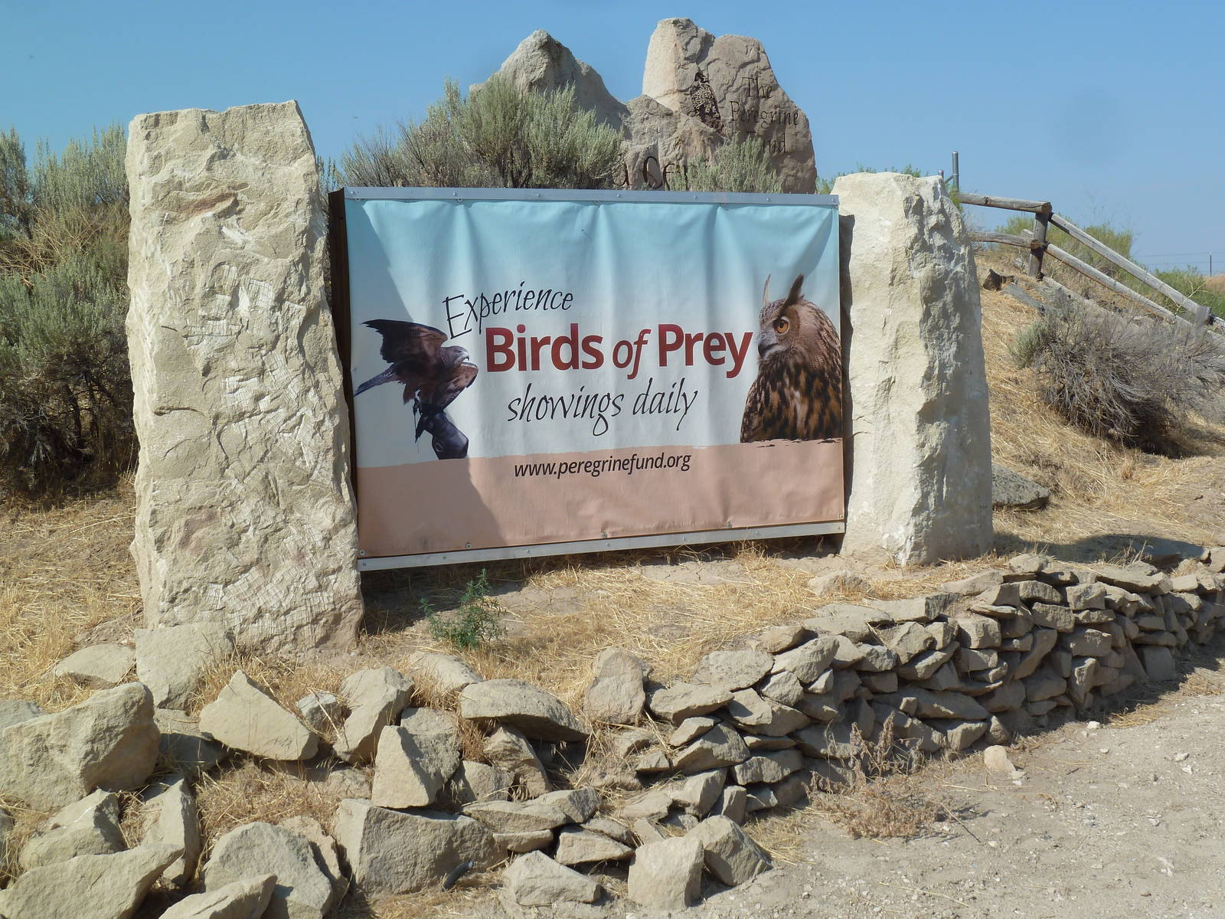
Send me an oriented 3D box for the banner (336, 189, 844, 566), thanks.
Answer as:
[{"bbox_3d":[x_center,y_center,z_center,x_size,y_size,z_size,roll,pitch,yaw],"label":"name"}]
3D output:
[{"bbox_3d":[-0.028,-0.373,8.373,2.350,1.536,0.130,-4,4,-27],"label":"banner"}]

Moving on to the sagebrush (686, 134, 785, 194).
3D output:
[{"bbox_3d":[0.846,-1.909,13.500,0.700,0.680,0.650,-1,4,0],"label":"sagebrush"}]

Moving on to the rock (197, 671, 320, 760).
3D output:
[{"bbox_3d":[-1.155,0.837,6.350,0.370,0.240,0.270,-3,4,-15],"label":"rock"}]

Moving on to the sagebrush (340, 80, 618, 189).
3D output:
[{"bbox_3d":[-0.899,-2.037,13.300,1.950,1.150,1.500,-1,4,0],"label":"sagebrush"}]

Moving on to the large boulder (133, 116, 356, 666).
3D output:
[{"bbox_3d":[-1.409,-0.298,7.310,0.730,1.980,0.430,-4,4,-27],"label":"large boulder"}]

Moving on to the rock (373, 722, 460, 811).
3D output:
[{"bbox_3d":[-0.616,0.958,6.080,0.260,0.235,0.220,-2,4,-6],"label":"rock"}]

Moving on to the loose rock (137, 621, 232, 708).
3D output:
[{"bbox_3d":[-1.562,0.752,7.100,0.360,0.290,0.240,-2,4,-15],"label":"loose rock"}]

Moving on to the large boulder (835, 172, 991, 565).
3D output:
[{"bbox_3d":[1.382,-0.436,9.102,0.460,1.780,0.580,-4,4,-27],"label":"large boulder"}]

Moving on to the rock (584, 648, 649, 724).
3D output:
[{"bbox_3d":[0.011,0.747,6.420,0.200,0.230,0.160,-2,4,0],"label":"rock"}]

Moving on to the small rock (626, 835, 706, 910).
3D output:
[{"bbox_3d":[0.151,1.156,5.450,0.190,0.180,0.160,0,4,12],"label":"small rock"}]

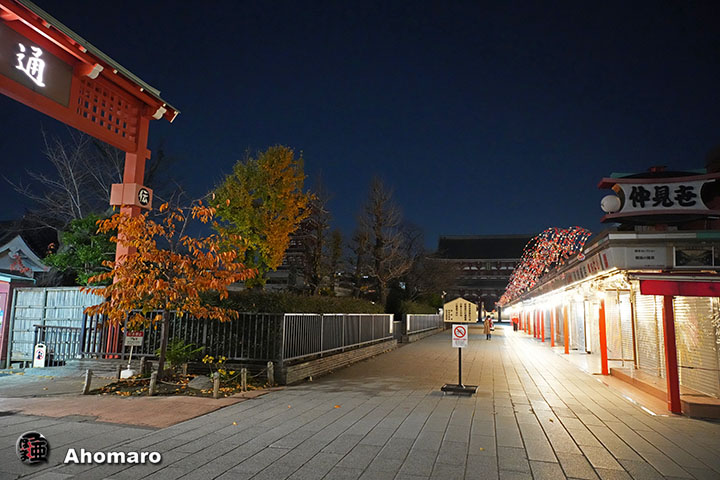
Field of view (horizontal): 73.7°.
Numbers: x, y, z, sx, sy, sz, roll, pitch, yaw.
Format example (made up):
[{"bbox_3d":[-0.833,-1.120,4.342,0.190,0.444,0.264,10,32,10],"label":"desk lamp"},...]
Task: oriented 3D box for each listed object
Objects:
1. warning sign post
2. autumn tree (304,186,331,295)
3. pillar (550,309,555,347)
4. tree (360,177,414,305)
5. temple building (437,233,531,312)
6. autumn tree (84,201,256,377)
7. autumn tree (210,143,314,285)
[{"bbox_3d":[2.135,2.229,10.311,0.760,1.950,0.500,-1,-9,15],"label":"warning sign post"},{"bbox_3d":[-3.363,1.108,37.364,2.400,12.158,2.400,2,-9,-5],"label":"autumn tree"},{"bbox_3d":[10.479,4.704,26.151,0.150,2.150,0.150,-1,-9,15],"label":"pillar"},{"bbox_3d":[1.469,0.995,27.718,3.200,9.634,3.100,1,-9,3],"label":"tree"},{"bbox_3d":[31.505,9.078,116.843,29.000,21.700,16.500,-1,-9,15],"label":"temple building"},{"bbox_3d":[-4.339,1.095,10.930,3.800,4.149,3.600,4,-9,-21],"label":"autumn tree"},{"bbox_3d":[-5.741,0.015,27.702,5.600,11.311,5.400,3,-9,-12],"label":"autumn tree"}]

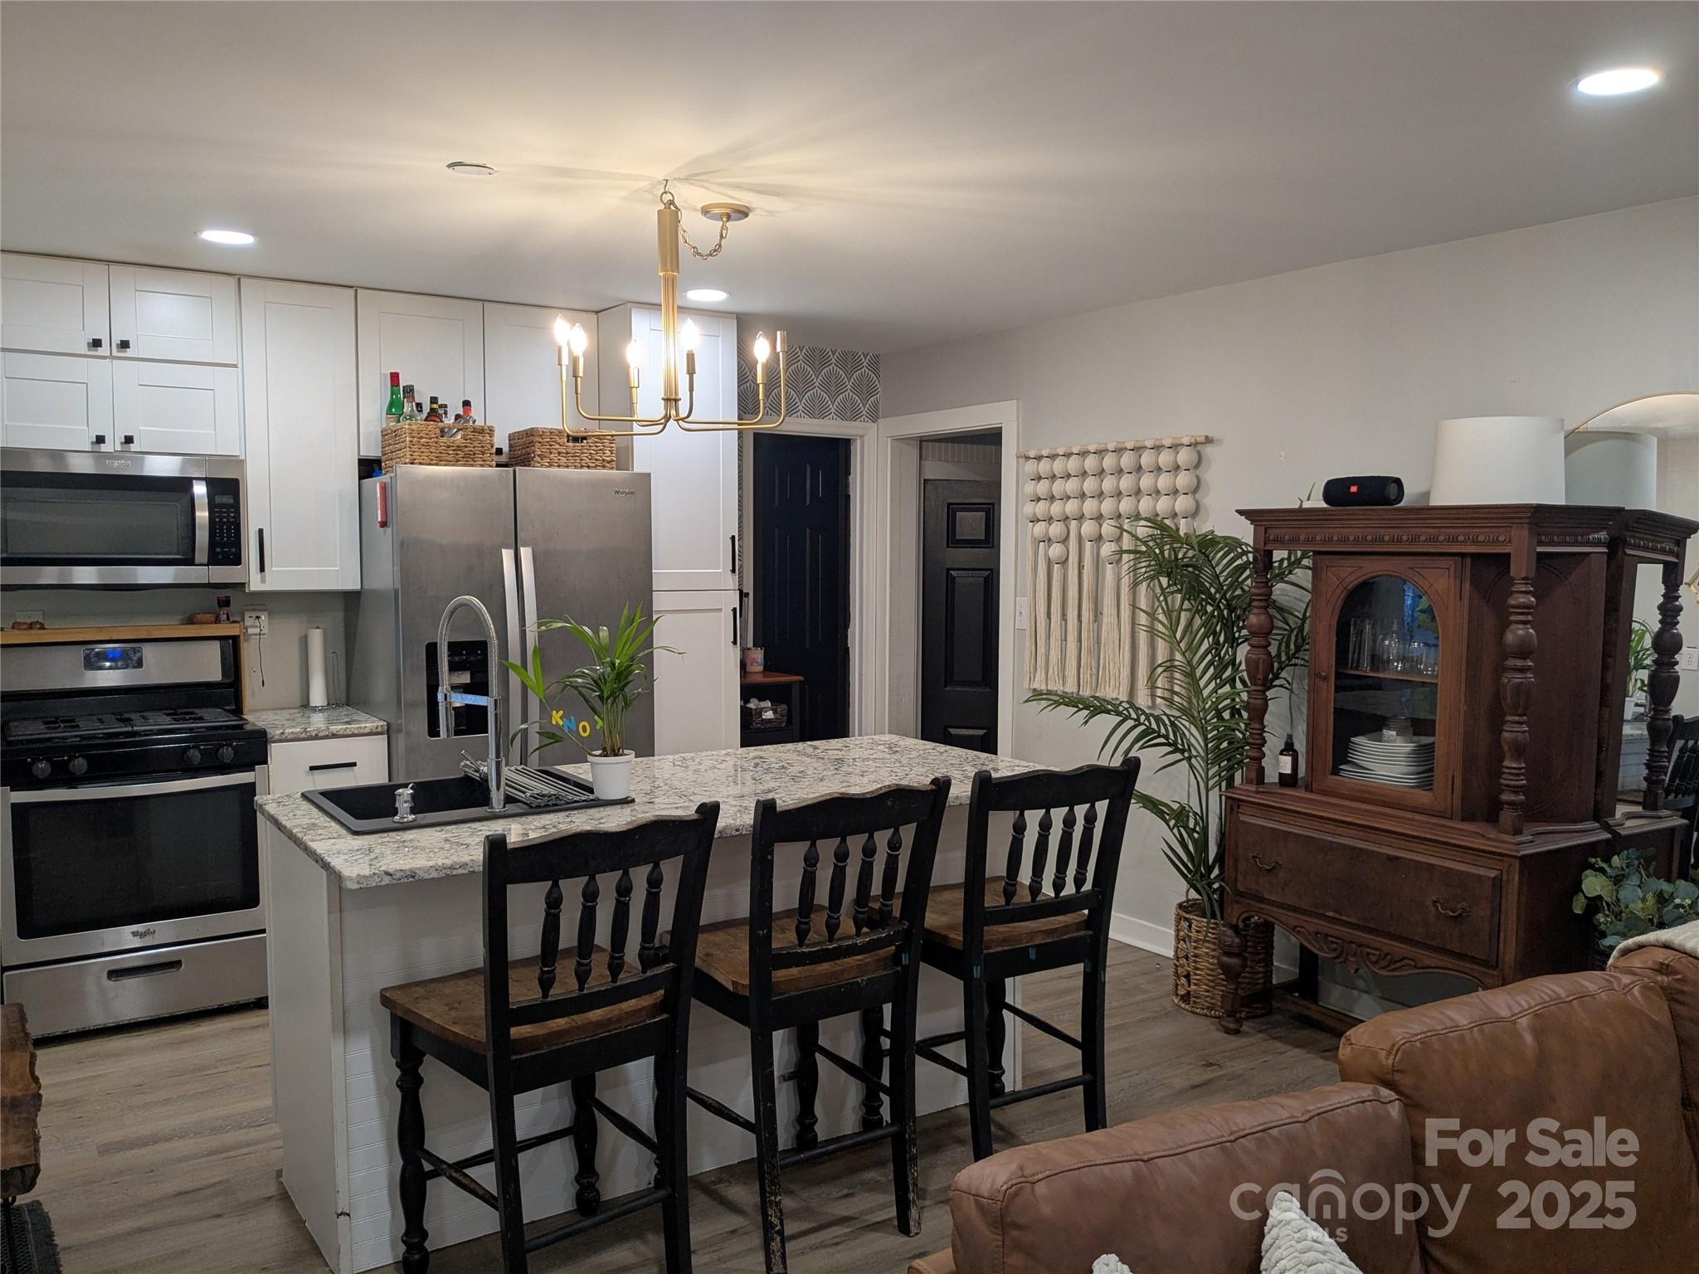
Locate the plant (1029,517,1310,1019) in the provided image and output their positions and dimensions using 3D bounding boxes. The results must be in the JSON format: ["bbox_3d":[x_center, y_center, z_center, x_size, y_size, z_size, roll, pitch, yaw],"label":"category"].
[{"bbox_3d":[1.068,0.413,4.464,0.620,1.615,0.920,-3,5,-33],"label":"plant"}]

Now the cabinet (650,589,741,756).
[{"bbox_3d":[-0.812,0.459,5.519,0.462,1.332,0.620,-3,5,-33],"label":"cabinet"}]

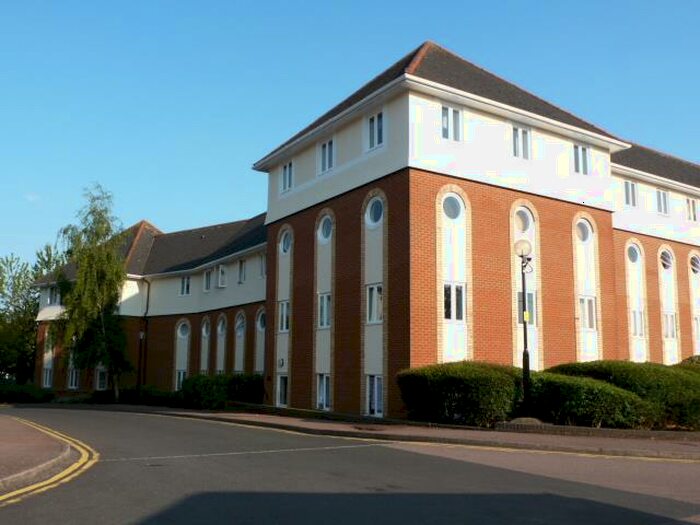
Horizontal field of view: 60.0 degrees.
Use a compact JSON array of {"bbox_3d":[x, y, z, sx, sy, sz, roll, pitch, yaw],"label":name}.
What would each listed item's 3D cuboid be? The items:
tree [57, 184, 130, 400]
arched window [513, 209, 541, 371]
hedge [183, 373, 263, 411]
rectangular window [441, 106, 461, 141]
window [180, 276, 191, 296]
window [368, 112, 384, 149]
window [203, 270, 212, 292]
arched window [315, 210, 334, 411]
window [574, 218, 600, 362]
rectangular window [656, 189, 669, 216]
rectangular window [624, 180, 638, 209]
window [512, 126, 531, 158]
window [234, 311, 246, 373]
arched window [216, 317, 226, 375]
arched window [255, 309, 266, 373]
[{"bbox_3d":[-11.564,1.201,27.381,3.400,9.795,3.400,0,-10,0],"label":"tree"},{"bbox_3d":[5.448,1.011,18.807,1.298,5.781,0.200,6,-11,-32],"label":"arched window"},{"bbox_3d":[-4.975,4.868,23.509,2.000,1.350,3.100,7,-12,-33],"label":"hedge"},{"bbox_3d":[2.966,-4.098,17.972,0.820,1.138,0.150,6,-11,-32],"label":"rectangular window"},{"bbox_3d":[-9.680,1.392,35.884,1.100,1.258,0.150,-7,-12,41],"label":"window"},{"bbox_3d":[0.834,-4.028,18.555,0.150,1.286,0.931,7,-11,-32],"label":"window"},{"bbox_3d":[-7.910,1.064,33.901,0.150,1.256,1.080,7,-11,-32],"label":"window"},{"bbox_3d":[-0.778,1.477,20.152,0.200,6.677,1.377,7,-11,-32],"label":"arched window"},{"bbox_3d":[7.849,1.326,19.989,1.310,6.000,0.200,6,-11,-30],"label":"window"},{"bbox_3d":[13.201,-2.554,25.633,0.880,1.170,0.120,6,-11,-30],"label":"rectangular window"},{"bbox_3d":[11.601,-2.796,25.109,0.930,1.234,0.150,6,-11,-32],"label":"rectangular window"},{"bbox_3d":[5.489,-3.804,19.530,0.835,1.186,0.150,6,-11,-32],"label":"window"},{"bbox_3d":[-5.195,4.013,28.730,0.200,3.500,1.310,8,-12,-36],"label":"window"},{"bbox_3d":[-6.535,4.449,31.160,0.200,3.462,1.300,7,-11,-32],"label":"arched window"},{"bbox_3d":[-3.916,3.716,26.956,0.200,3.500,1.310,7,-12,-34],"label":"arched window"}]

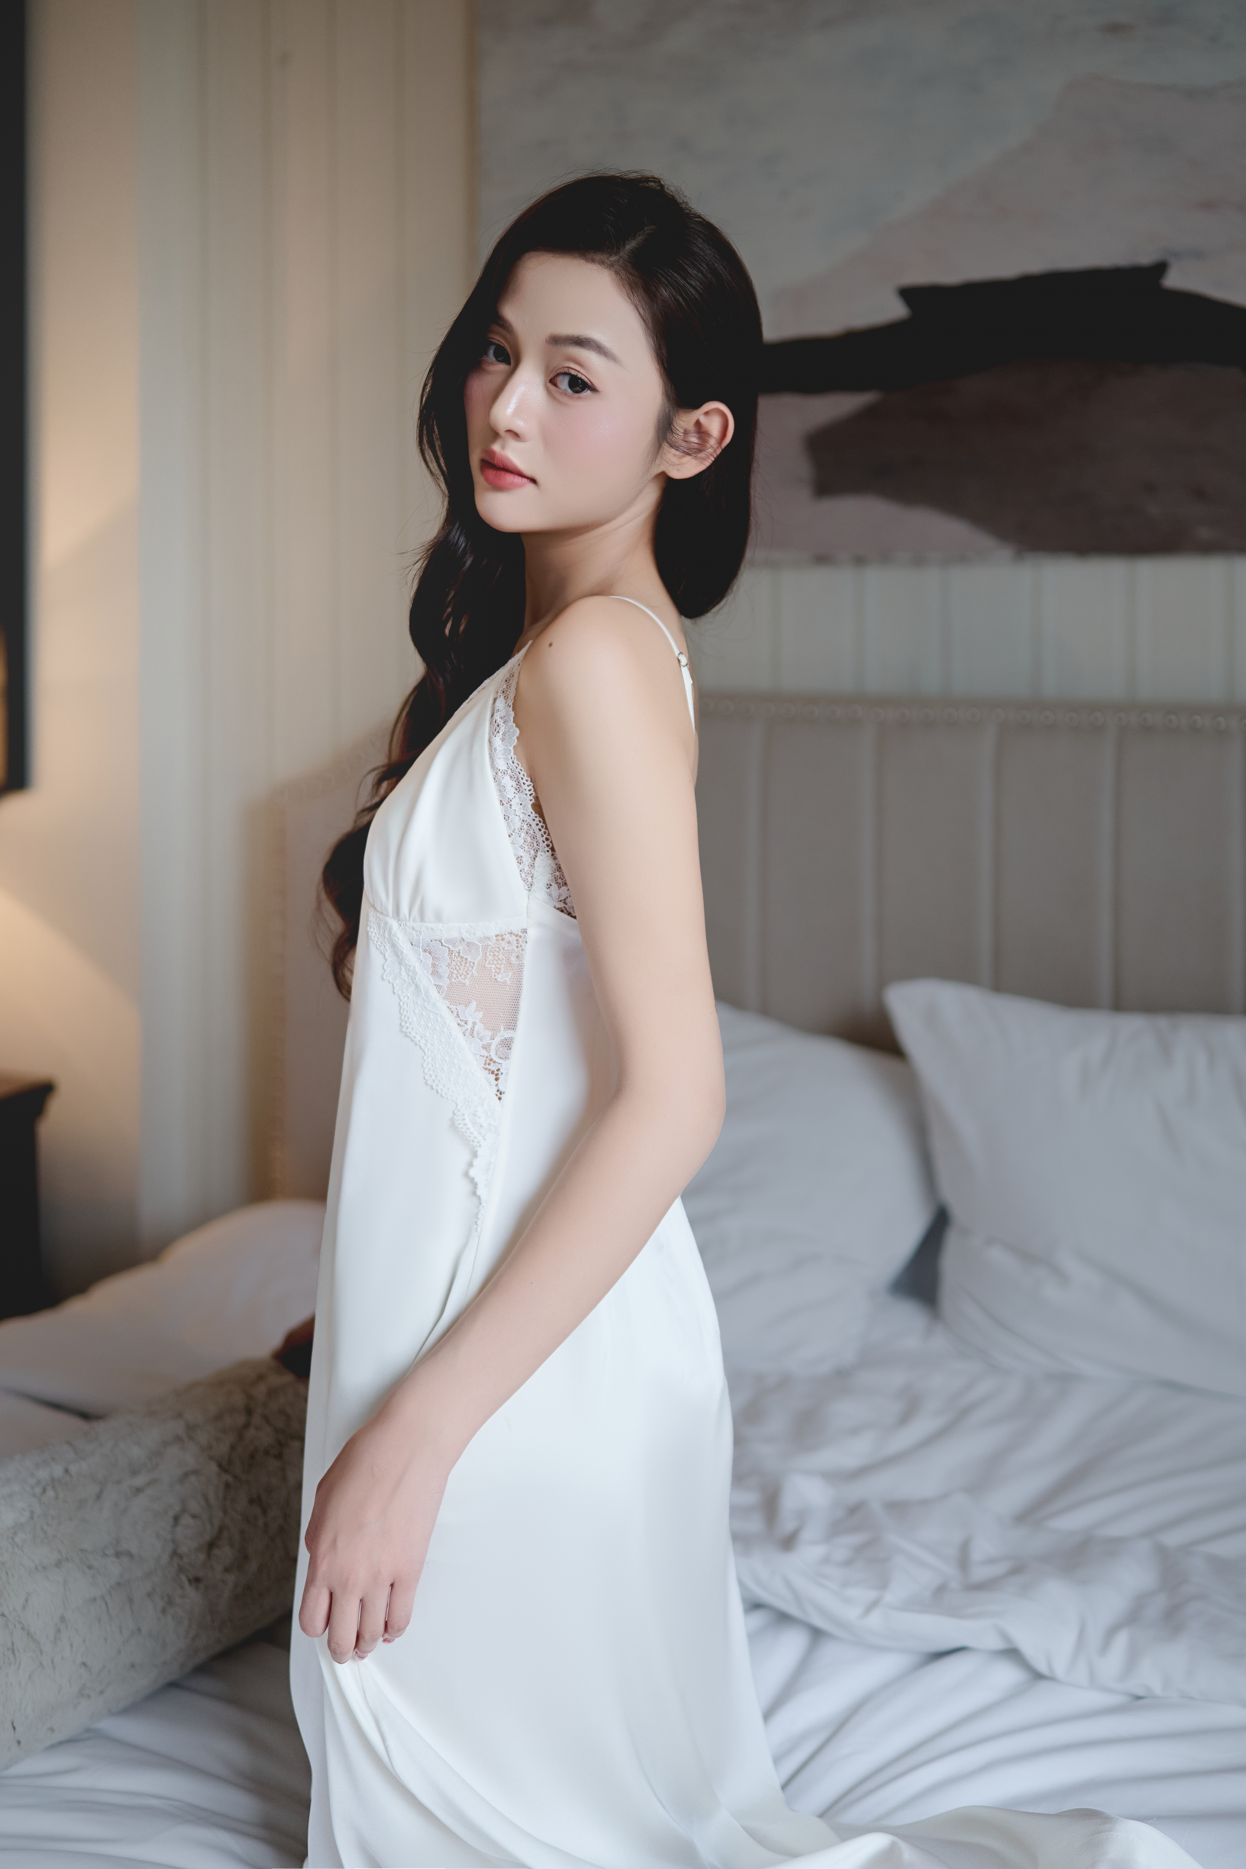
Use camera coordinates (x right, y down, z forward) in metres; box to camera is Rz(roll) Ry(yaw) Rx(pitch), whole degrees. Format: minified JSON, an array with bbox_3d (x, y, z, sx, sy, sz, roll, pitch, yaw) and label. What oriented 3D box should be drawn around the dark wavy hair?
[{"bbox_3d":[-0.058,-0.250,1.310,0.290,0.580,0.250,4,8,30],"label":"dark wavy hair"}]

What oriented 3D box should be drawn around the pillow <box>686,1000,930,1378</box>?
[{"bbox_3d":[0.070,0.325,2.380,0.660,0.450,0.190,3,-20,20],"label":"pillow"}]

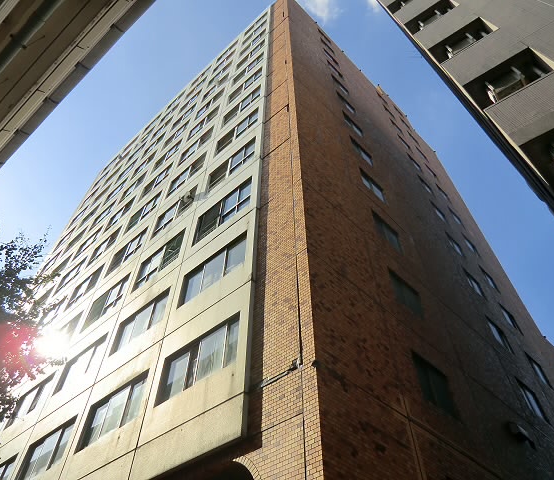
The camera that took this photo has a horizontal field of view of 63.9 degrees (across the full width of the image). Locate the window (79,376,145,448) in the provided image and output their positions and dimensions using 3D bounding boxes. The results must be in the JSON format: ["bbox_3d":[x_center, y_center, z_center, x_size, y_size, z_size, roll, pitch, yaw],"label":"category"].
[{"bbox_3d":[-3.912,4.177,10.713,2.380,1.280,0.200,-35,-60,24],"label":"window"}]

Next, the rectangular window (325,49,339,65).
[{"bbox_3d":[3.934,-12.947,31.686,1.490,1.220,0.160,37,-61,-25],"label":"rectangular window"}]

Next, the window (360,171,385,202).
[{"bbox_3d":[3.780,-1.954,17.473,1.510,1.342,0.160,37,-60,-26],"label":"window"}]

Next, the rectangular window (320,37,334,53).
[{"bbox_3d":[3.682,-14.148,32.596,1.368,1.029,0.150,37,-61,-25],"label":"rectangular window"}]

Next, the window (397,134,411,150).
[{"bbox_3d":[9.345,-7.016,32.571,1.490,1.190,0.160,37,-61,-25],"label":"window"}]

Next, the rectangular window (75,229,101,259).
[{"bbox_3d":[-10.836,0.267,25.618,2.312,1.421,0.150,-35,-60,24],"label":"rectangular window"}]

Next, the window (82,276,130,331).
[{"bbox_3d":[-6.476,2.452,17.081,2.559,1.564,0.200,-35,-59,24],"label":"window"}]

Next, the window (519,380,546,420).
[{"bbox_3d":[8.758,5.534,15.455,1.380,1.150,0.180,37,-60,-25],"label":"window"}]

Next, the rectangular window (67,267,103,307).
[{"bbox_3d":[-8.546,2.175,19.873,2.312,1.421,0.150,-35,-60,24],"label":"rectangular window"}]

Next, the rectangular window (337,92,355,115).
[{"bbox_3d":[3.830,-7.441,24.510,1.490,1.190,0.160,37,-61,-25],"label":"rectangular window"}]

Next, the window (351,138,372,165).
[{"bbox_3d":[3.787,-3.798,19.802,1.510,1.342,0.160,37,-60,-26],"label":"window"}]

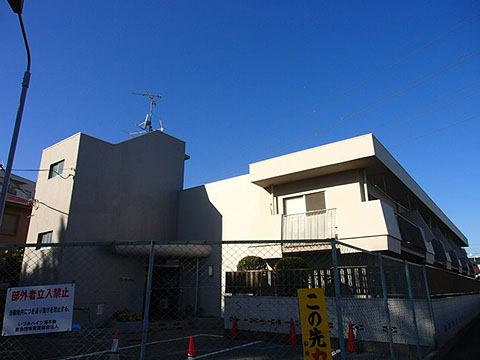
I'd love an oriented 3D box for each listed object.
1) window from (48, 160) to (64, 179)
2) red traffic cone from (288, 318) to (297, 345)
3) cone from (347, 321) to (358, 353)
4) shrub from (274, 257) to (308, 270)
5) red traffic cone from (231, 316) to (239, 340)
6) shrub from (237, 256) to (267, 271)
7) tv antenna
[{"bbox_3d":[-8.679,-0.479,16.425,1.360,0.750,0.150,-12,-21,35],"label":"window"},{"bbox_3d":[1.553,4.443,10.203,0.320,0.700,0.320,-2,-17,8],"label":"red traffic cone"},{"bbox_3d":[2.810,3.977,8.803,0.320,0.700,0.320,-5,-18,16],"label":"cone"},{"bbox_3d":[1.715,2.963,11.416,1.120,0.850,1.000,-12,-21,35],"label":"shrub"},{"bbox_3d":[-0.147,4.832,11.403,0.320,0.700,0.320,0,-17,-1],"label":"red traffic cone"},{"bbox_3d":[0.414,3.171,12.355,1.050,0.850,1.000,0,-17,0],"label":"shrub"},{"bbox_3d":[-4.645,-3.383,17.504,1.450,2.050,0.950,4,-18,-13],"label":"tv antenna"}]

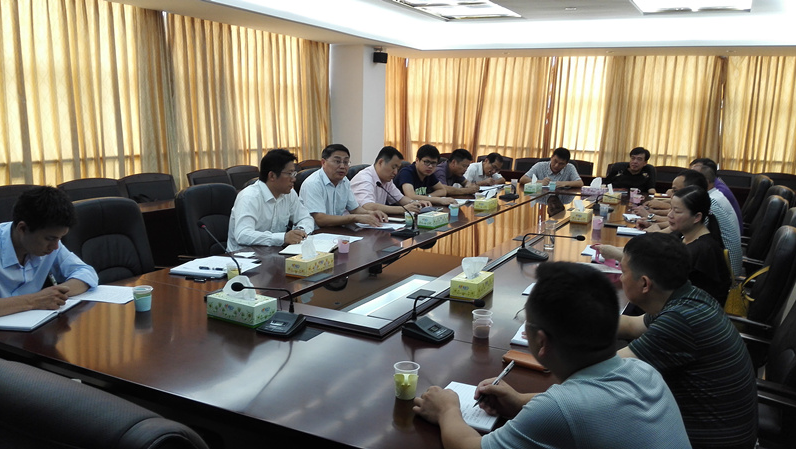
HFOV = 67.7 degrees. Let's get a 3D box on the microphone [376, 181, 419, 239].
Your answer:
[{"bbox_3d":[-0.015,-0.107,4.038,0.330,0.340,0.135,7,12,28],"label":"microphone"}]

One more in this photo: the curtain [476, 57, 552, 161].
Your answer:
[{"bbox_3d":[1.785,-1.401,9.383,1.140,2.399,0.150,7,12,28],"label":"curtain"}]

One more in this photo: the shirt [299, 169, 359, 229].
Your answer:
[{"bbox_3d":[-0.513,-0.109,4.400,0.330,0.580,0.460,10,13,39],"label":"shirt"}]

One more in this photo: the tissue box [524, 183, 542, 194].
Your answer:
[{"bbox_3d":[1.328,-0.352,5.810,0.115,0.072,0.220,6,12,28],"label":"tissue box"}]

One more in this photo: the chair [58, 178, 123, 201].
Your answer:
[{"bbox_3d":[-2.580,0.060,5.333,0.600,0.960,0.580,7,12,28],"label":"chair"}]

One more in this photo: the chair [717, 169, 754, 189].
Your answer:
[{"bbox_3d":[4.088,-0.213,7.444,0.580,0.960,0.600,7,12,28],"label":"chair"}]

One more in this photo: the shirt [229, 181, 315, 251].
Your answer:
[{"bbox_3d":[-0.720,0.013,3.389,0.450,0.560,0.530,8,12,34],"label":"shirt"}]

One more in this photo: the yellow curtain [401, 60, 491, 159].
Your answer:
[{"bbox_3d":[0.720,-1.545,9.944,1.510,2.425,0.150,7,12,28],"label":"yellow curtain"}]

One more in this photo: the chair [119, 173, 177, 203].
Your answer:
[{"bbox_3d":[-2.056,0.016,5.329,0.600,0.960,0.580,7,12,28],"label":"chair"}]

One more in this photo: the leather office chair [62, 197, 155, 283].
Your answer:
[{"bbox_3d":[-1.346,0.429,3.104,0.700,1.110,0.640,8,13,33],"label":"leather office chair"}]

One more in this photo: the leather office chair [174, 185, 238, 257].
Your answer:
[{"bbox_3d":[-1.018,0.317,3.724,0.700,1.110,0.640,11,15,42],"label":"leather office chair"}]

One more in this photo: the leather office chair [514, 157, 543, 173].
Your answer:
[{"bbox_3d":[1.863,-0.495,8.649,0.580,0.960,0.600,7,12,28],"label":"leather office chair"}]

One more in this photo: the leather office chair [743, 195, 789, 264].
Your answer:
[{"bbox_3d":[2.095,0.335,3.912,0.700,1.110,0.640,7,12,28],"label":"leather office chair"}]

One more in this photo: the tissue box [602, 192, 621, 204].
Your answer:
[{"bbox_3d":[1.866,-0.227,5.161,0.115,0.072,0.220,6,12,27],"label":"tissue box"}]

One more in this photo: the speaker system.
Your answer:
[{"bbox_3d":[-0.233,-2.256,8.056,0.175,0.135,0.140,-2,19,-17],"label":"speaker system"}]

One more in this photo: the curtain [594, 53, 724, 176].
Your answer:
[{"bbox_3d":[3.639,-1.158,8.406,1.586,2.368,0.150,7,12,28],"label":"curtain"}]

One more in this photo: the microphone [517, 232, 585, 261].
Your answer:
[{"bbox_3d":[0.889,0.122,3.416,0.366,0.152,0.130,5,11,18],"label":"microphone"}]

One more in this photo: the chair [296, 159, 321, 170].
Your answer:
[{"bbox_3d":[-1.085,-0.417,7.972,0.600,0.960,0.580,7,12,28],"label":"chair"}]

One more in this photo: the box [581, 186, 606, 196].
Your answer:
[{"bbox_3d":[1.873,-0.316,5.651,0.220,0.072,0.115,5,11,21],"label":"box"}]

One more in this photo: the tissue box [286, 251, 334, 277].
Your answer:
[{"bbox_3d":[-0.400,0.182,2.723,0.115,0.072,0.220,6,11,25],"label":"tissue box"}]

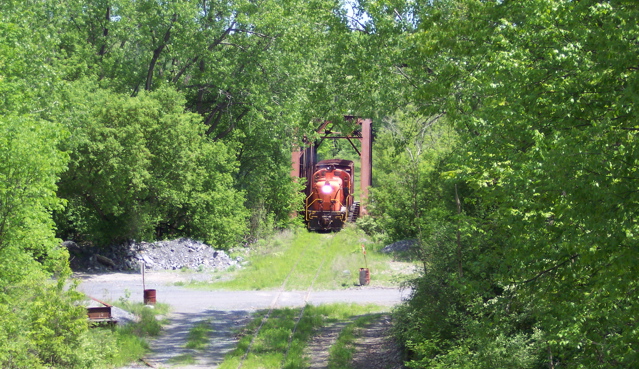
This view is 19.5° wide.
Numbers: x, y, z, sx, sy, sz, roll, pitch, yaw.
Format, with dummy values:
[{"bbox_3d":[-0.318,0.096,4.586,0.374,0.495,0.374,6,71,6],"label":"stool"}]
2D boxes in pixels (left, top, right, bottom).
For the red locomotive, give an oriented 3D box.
[{"bbox_3d":[0.880,0.870,146.800,3.100,4.400,17.000,0,3,2],"label":"red locomotive"}]

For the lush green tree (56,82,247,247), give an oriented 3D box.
[{"bbox_3d":[-10.725,-1.085,119.000,12.200,11.000,10.500,0,3,2],"label":"lush green tree"}]

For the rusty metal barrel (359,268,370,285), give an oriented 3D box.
[{"bbox_3d":[2.410,4.904,98.500,0.580,0.880,0.580,0,3,2],"label":"rusty metal barrel"}]

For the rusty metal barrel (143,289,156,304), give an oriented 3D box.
[{"bbox_3d":[-8.069,5.457,89.000,0.580,0.840,0.580,0,3,2],"label":"rusty metal barrel"}]

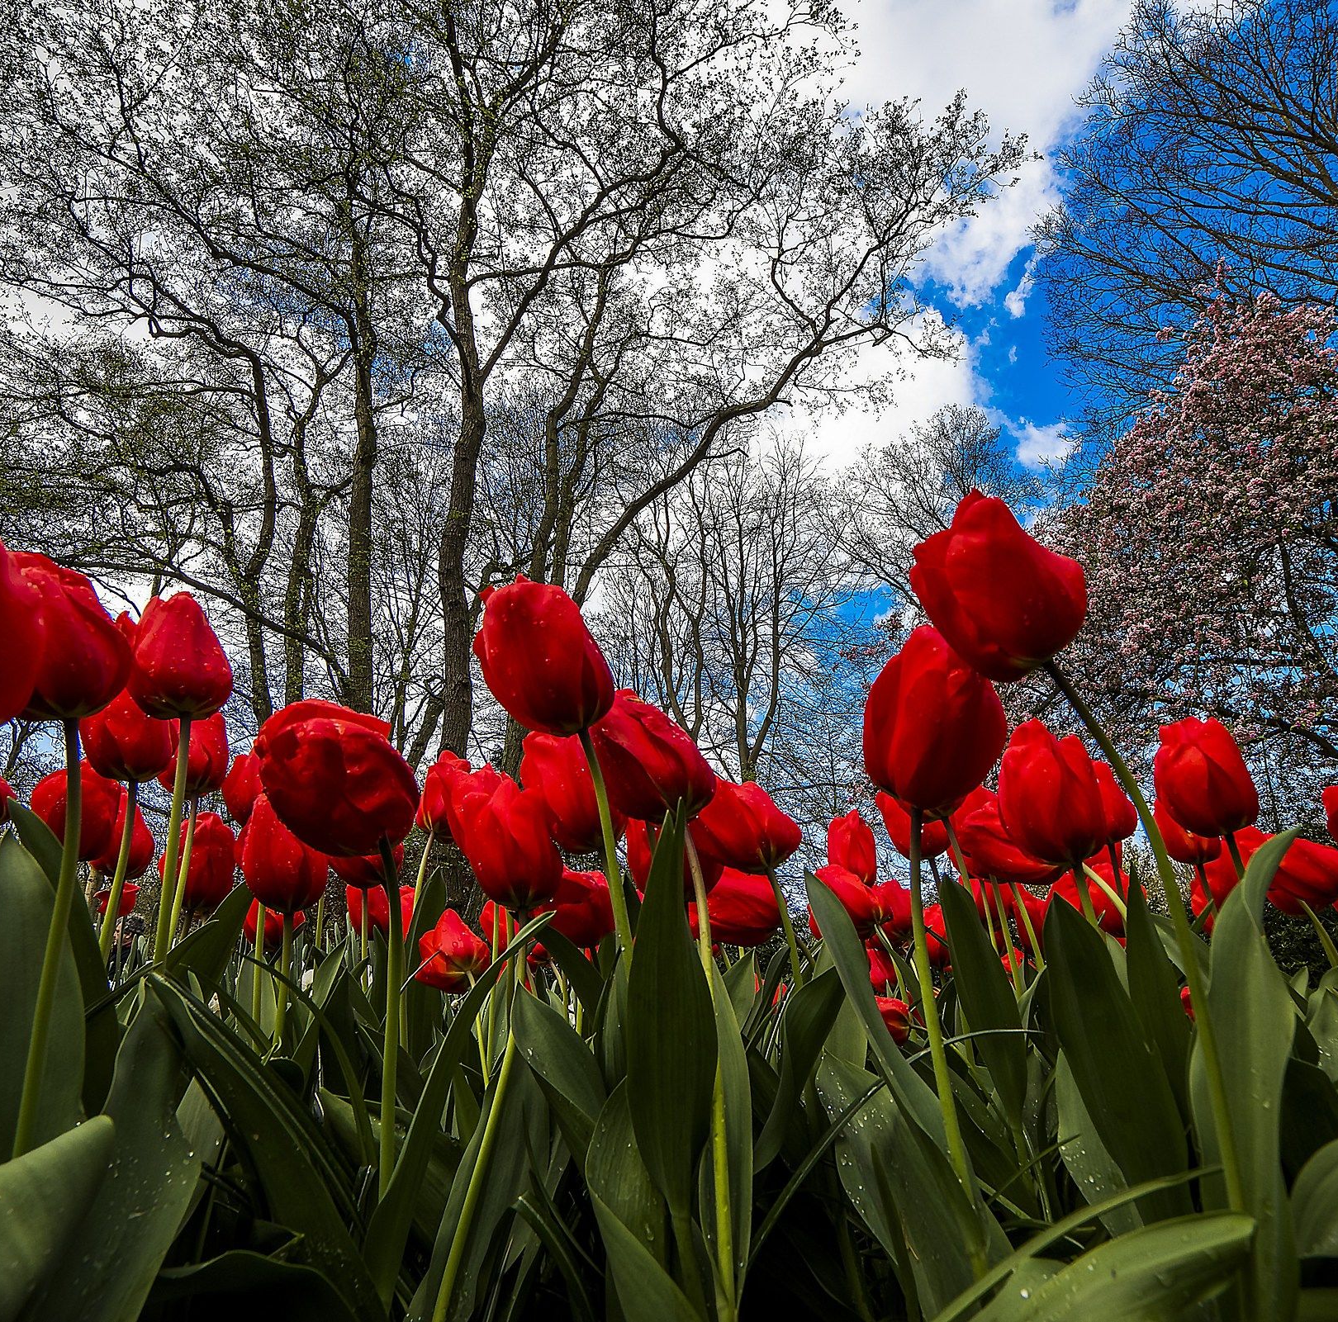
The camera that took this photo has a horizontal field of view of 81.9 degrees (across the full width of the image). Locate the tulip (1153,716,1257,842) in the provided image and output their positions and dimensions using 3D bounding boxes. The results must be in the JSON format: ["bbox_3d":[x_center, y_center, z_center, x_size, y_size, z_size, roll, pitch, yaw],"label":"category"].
[{"bbox_3d":[0.337,0.074,0.488,0.056,0.070,0.056,-16,-25,32],"label":"tulip"}]

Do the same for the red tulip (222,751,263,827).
[{"bbox_3d":[-0.371,0.115,0.694,0.053,0.068,0.053,-13,-18,0],"label":"red tulip"}]

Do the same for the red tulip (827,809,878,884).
[{"bbox_3d":[0.165,0.170,0.699,0.045,0.068,0.045,-8,-21,11],"label":"red tulip"}]

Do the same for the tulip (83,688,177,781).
[{"bbox_3d":[-0.384,0.053,0.550,0.056,0.066,0.056,-4,-14,-35],"label":"tulip"}]

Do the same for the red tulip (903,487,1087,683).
[{"bbox_3d":[0.125,-0.029,0.296,0.057,0.076,0.057,-16,-26,0],"label":"red tulip"}]

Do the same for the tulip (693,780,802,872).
[{"bbox_3d":[0.051,0.113,0.531,0.079,0.055,0.055,41,0,17],"label":"tulip"}]

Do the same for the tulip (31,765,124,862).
[{"bbox_3d":[-0.468,0.120,0.612,0.058,0.075,0.058,-16,-8,0],"label":"tulip"}]

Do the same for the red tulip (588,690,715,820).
[{"bbox_3d":[-0.010,0.045,0.378,0.061,0.068,0.061,-23,-19,0],"label":"red tulip"}]

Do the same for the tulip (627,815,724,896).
[{"bbox_3d":[0.004,0.098,0.437,0.056,0.071,0.056,-7,-18,0],"label":"tulip"}]

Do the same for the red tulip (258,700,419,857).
[{"bbox_3d":[-0.151,0.054,0.351,0.065,0.068,0.065,-33,-7,-24],"label":"red tulip"}]

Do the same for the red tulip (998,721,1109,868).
[{"bbox_3d":[0.198,0.068,0.399,0.053,0.075,0.053,-2,-18,0],"label":"red tulip"}]

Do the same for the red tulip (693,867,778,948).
[{"bbox_3d":[0.056,0.195,0.617,0.065,0.060,0.060,25,-14,9],"label":"red tulip"}]

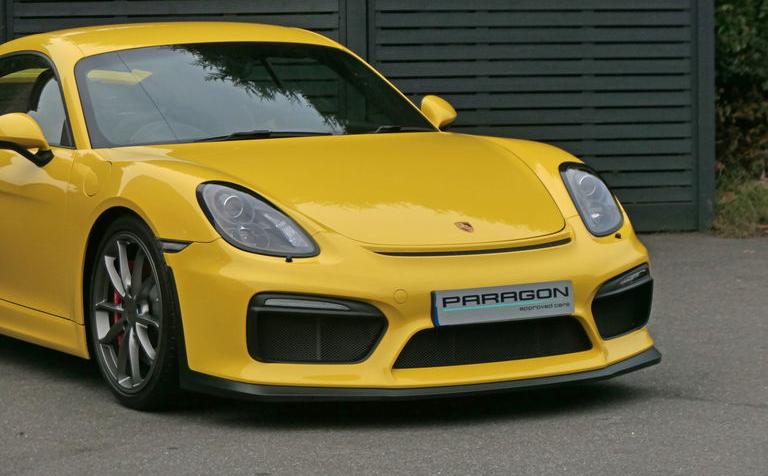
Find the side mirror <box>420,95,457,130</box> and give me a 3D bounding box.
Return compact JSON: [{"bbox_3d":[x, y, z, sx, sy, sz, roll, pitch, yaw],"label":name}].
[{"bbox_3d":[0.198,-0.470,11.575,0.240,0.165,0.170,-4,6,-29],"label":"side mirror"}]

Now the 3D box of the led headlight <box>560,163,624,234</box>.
[{"bbox_3d":[0.696,-0.136,10.295,0.300,0.250,0.530,-4,6,-29],"label":"led headlight"}]

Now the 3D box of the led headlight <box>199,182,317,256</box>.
[{"bbox_3d":[-0.446,-0.058,9.657,0.300,0.250,0.530,-4,6,-29],"label":"led headlight"}]

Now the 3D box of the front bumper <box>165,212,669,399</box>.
[{"bbox_3d":[0.223,0.212,9.838,1.800,0.520,0.710,-4,6,-29],"label":"front bumper"}]

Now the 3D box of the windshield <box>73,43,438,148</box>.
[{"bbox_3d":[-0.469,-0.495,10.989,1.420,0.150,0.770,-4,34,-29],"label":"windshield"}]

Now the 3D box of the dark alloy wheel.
[{"bbox_3d":[-0.755,0.243,10.008,0.250,0.675,0.680,-4,6,-29],"label":"dark alloy wheel"}]

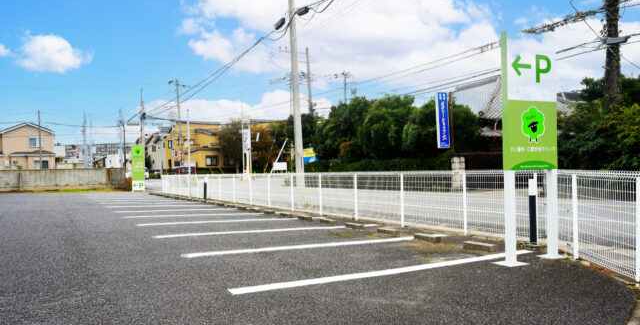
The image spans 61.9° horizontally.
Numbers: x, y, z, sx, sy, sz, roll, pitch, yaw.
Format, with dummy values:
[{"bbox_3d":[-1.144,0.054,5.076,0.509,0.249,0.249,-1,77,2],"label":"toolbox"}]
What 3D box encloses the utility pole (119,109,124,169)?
[{"bbox_3d":[-24.582,-1.990,66.072,0.300,9.420,0.300,-1,-1,0],"label":"utility pole"}]

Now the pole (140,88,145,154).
[{"bbox_3d":[-15.952,-2.222,48.072,0.280,9.010,0.280,-1,-1,0],"label":"pole"}]

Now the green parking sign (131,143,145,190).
[{"bbox_3d":[-12.557,0.436,36.829,0.920,3.200,0.120,0,-1,-27],"label":"green parking sign"}]

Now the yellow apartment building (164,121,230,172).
[{"bbox_3d":[-20.859,-1.493,87.582,7.500,8.900,9.000,0,-1,-27],"label":"yellow apartment building"}]

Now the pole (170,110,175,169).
[{"bbox_3d":[-21.992,-2.364,80.072,0.250,10.600,0.250,-1,-1,0],"label":"pole"}]

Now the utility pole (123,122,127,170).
[{"bbox_3d":[-17.200,-0.673,47.072,0.170,5.910,0.170,-1,-1,0],"label":"utility pole"}]

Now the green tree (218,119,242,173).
[{"bbox_3d":[-12.473,-1.630,74.078,3.500,8.670,3.500,-1,-1,0],"label":"green tree"}]

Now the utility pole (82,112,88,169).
[{"bbox_3d":[-29.029,-1.775,66.072,0.400,9.100,0.400,-1,-1,0],"label":"utility pole"}]

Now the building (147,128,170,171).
[{"bbox_3d":[-27.160,-1.290,97.083,8.500,9.000,9.000,0,-1,-27],"label":"building"}]

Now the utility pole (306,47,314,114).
[{"bbox_3d":[-0.790,-4.446,51.072,0.320,13.180,0.320,-3,-1,0],"label":"utility pole"}]

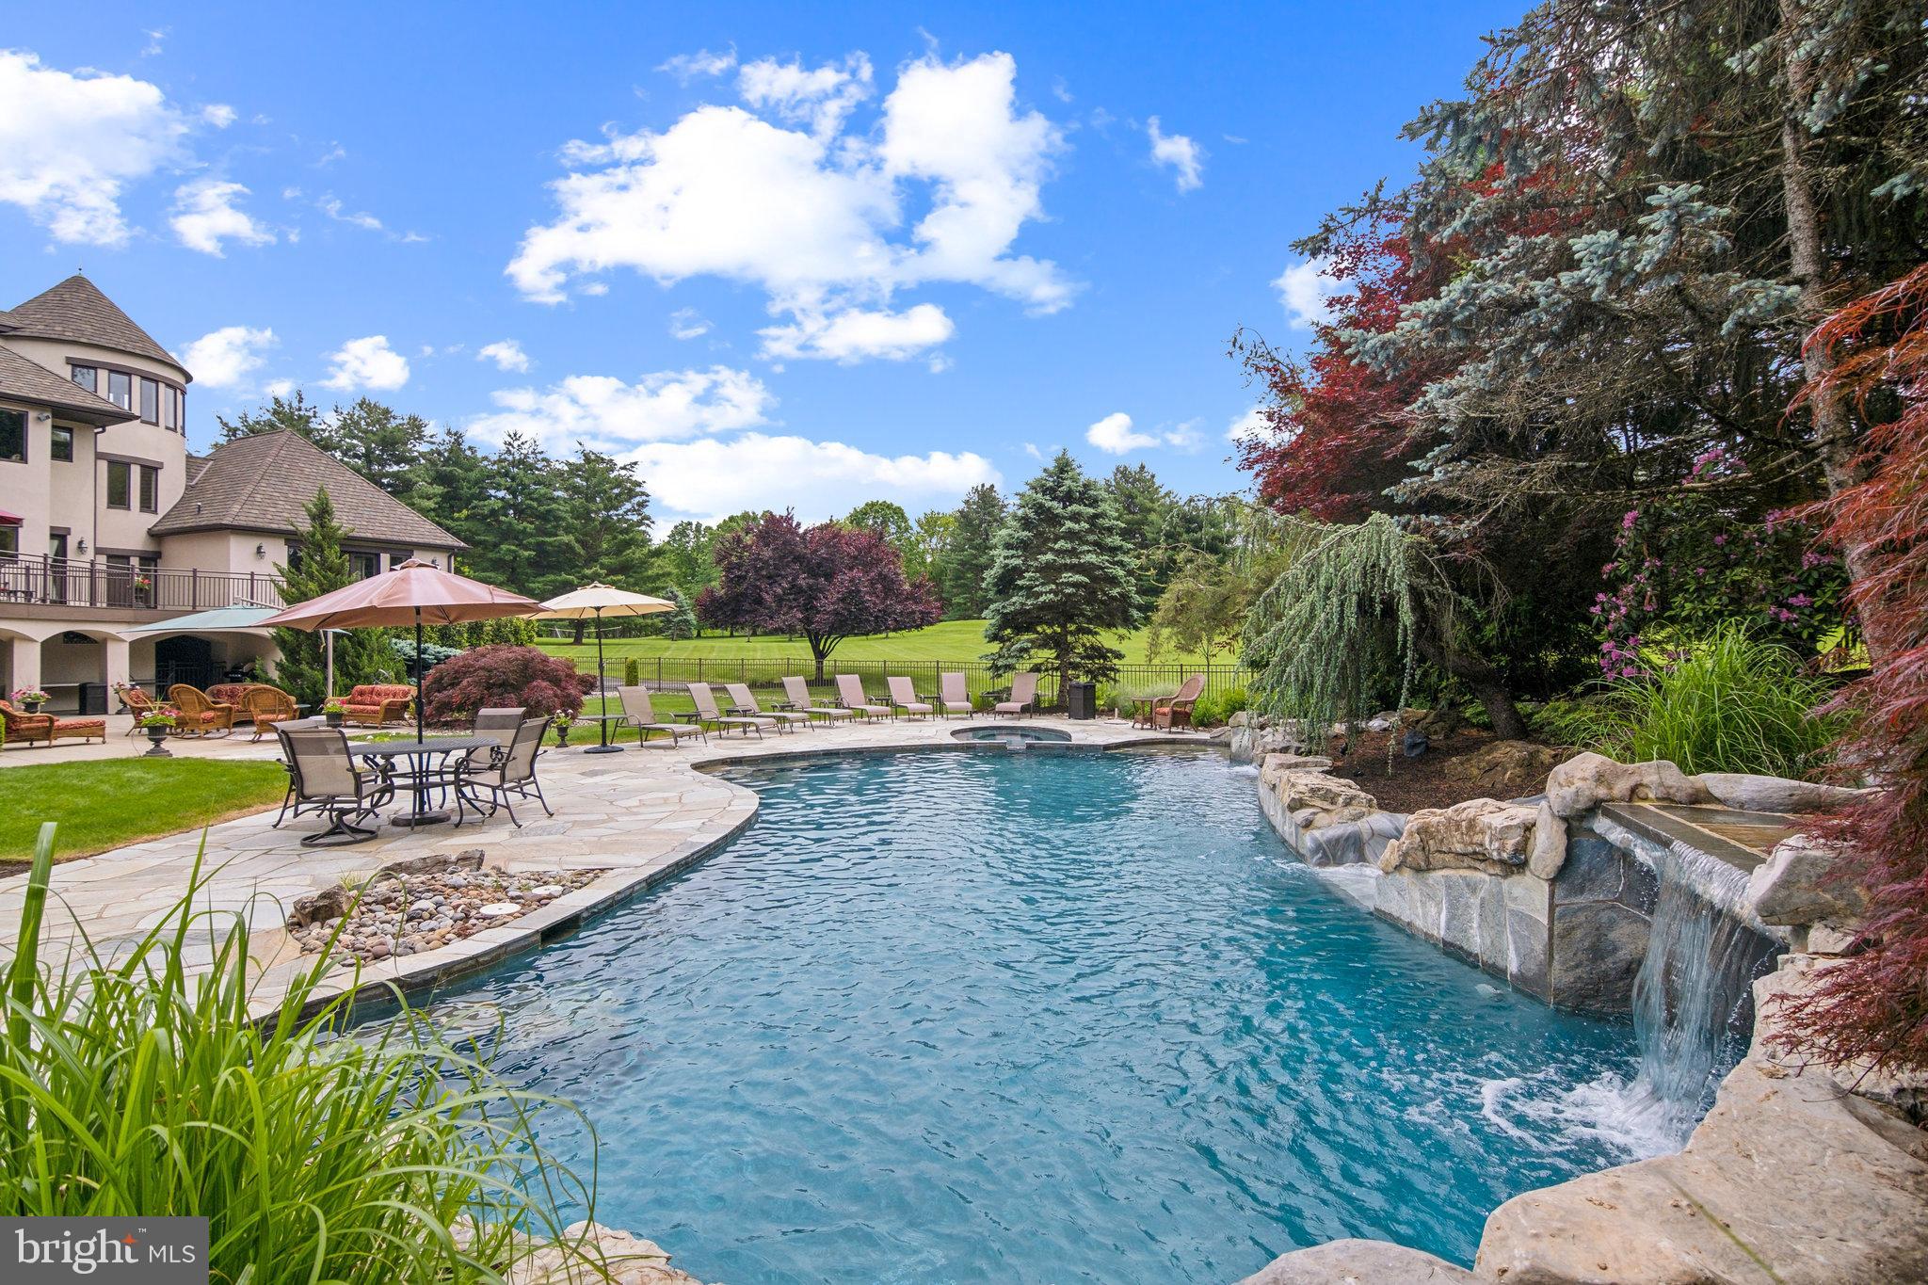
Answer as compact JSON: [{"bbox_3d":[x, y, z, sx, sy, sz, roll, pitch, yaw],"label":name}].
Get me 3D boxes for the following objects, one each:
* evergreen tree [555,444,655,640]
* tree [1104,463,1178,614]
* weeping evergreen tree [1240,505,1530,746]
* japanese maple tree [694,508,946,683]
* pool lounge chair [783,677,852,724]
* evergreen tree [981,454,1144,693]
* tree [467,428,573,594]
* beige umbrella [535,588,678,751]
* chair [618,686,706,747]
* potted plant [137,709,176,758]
[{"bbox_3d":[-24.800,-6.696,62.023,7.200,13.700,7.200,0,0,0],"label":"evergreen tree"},{"bbox_3d":[15.164,-8.585,78.000,7.200,13.560,7.000,0,0,0],"label":"tree"},{"bbox_3d":[4.729,-0.145,10.300,3.200,2.680,2.800,0,0,0],"label":"weeping evergreen tree"},{"bbox_3d":[-5.828,-1.782,36.500,9.600,6.830,9.000,0,0,0],"label":"japanese maple tree"},{"bbox_3d":[-3.125,1.261,19.601,1.579,1.003,0.700,0,0,35],"label":"pool lounge chair"},{"bbox_3d":[2.600,-1.645,24.311,4.200,6.850,4.200,0,0,0],"label":"evergreen tree"},{"bbox_3d":[-35.083,-8.282,72.000,8.600,16.800,8.200,0,0,0],"label":"tree"},{"bbox_3d":[-5.826,0.424,14.599,2.420,2.660,2.420,0,0,0],"label":"beige umbrella"},{"bbox_3d":[-5.169,1.267,15.569,1.573,0.977,0.700,0,0,31],"label":"chair"},{"bbox_3d":[-12.309,1.373,13.898,0.470,0.760,0.470,0,0,0],"label":"potted plant"}]

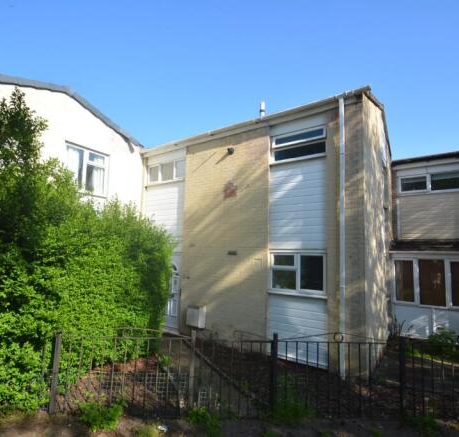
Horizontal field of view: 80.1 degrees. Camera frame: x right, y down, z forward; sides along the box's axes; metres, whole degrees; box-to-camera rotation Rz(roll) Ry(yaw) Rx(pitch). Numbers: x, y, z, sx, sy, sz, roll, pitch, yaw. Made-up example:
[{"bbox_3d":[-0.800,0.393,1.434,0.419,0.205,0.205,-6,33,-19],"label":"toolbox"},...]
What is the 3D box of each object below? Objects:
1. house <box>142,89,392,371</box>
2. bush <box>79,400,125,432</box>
[{"bbox_3d":[1.387,0.175,8.800,6.540,6.160,5.440,-3,-7,36],"label":"house"},{"bbox_3d":[-1.455,2.250,3.103,0.500,0.300,0.420,2,-6,0],"label":"bush"}]

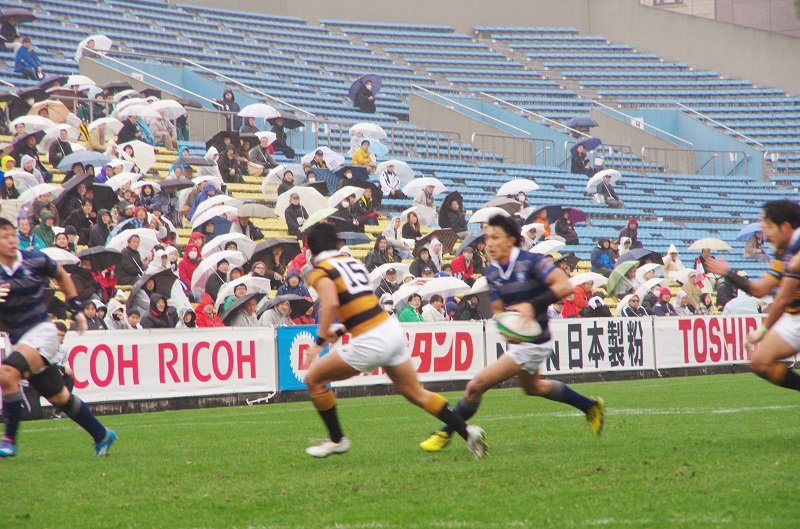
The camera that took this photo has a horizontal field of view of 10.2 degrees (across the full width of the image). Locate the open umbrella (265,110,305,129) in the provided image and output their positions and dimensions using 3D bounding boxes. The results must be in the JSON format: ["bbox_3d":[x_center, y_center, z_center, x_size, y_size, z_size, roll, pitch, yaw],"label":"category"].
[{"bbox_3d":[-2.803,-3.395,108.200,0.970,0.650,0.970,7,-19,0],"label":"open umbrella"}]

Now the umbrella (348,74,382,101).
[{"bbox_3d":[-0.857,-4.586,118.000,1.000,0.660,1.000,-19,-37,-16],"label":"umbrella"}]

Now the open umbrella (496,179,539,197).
[{"bbox_3d":[2.910,-1.640,108.994,1.050,0.780,1.050,-13,-3,24],"label":"open umbrella"}]

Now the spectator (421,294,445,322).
[{"bbox_3d":[0.539,1.061,72.000,0.700,1.150,0.520,-1,0,35],"label":"spectator"}]

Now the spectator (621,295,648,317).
[{"bbox_3d":[4.701,1.232,89.000,0.560,1.240,0.800,-2,-1,-28],"label":"spectator"}]

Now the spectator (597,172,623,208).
[{"bbox_3d":[5.960,-1.886,126.115,0.780,1.250,0.560,-2,-1,35],"label":"spectator"}]

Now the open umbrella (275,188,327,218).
[{"bbox_3d":[-1.920,-1.240,89.728,1.060,0.780,1.060,-21,-44,5],"label":"open umbrella"}]

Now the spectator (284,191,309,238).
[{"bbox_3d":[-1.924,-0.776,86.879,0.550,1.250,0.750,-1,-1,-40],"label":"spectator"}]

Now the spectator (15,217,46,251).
[{"bbox_3d":[-5.447,-0.206,66.000,0.560,1.150,0.700,0,0,-37],"label":"spectator"}]

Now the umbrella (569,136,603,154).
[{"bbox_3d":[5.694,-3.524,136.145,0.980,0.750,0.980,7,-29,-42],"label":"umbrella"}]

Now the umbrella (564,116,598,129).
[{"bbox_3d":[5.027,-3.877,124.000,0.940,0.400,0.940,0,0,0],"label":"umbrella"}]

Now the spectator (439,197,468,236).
[{"bbox_3d":[1.268,-0.790,95.883,0.550,1.250,0.750,-1,-1,-42],"label":"spectator"}]

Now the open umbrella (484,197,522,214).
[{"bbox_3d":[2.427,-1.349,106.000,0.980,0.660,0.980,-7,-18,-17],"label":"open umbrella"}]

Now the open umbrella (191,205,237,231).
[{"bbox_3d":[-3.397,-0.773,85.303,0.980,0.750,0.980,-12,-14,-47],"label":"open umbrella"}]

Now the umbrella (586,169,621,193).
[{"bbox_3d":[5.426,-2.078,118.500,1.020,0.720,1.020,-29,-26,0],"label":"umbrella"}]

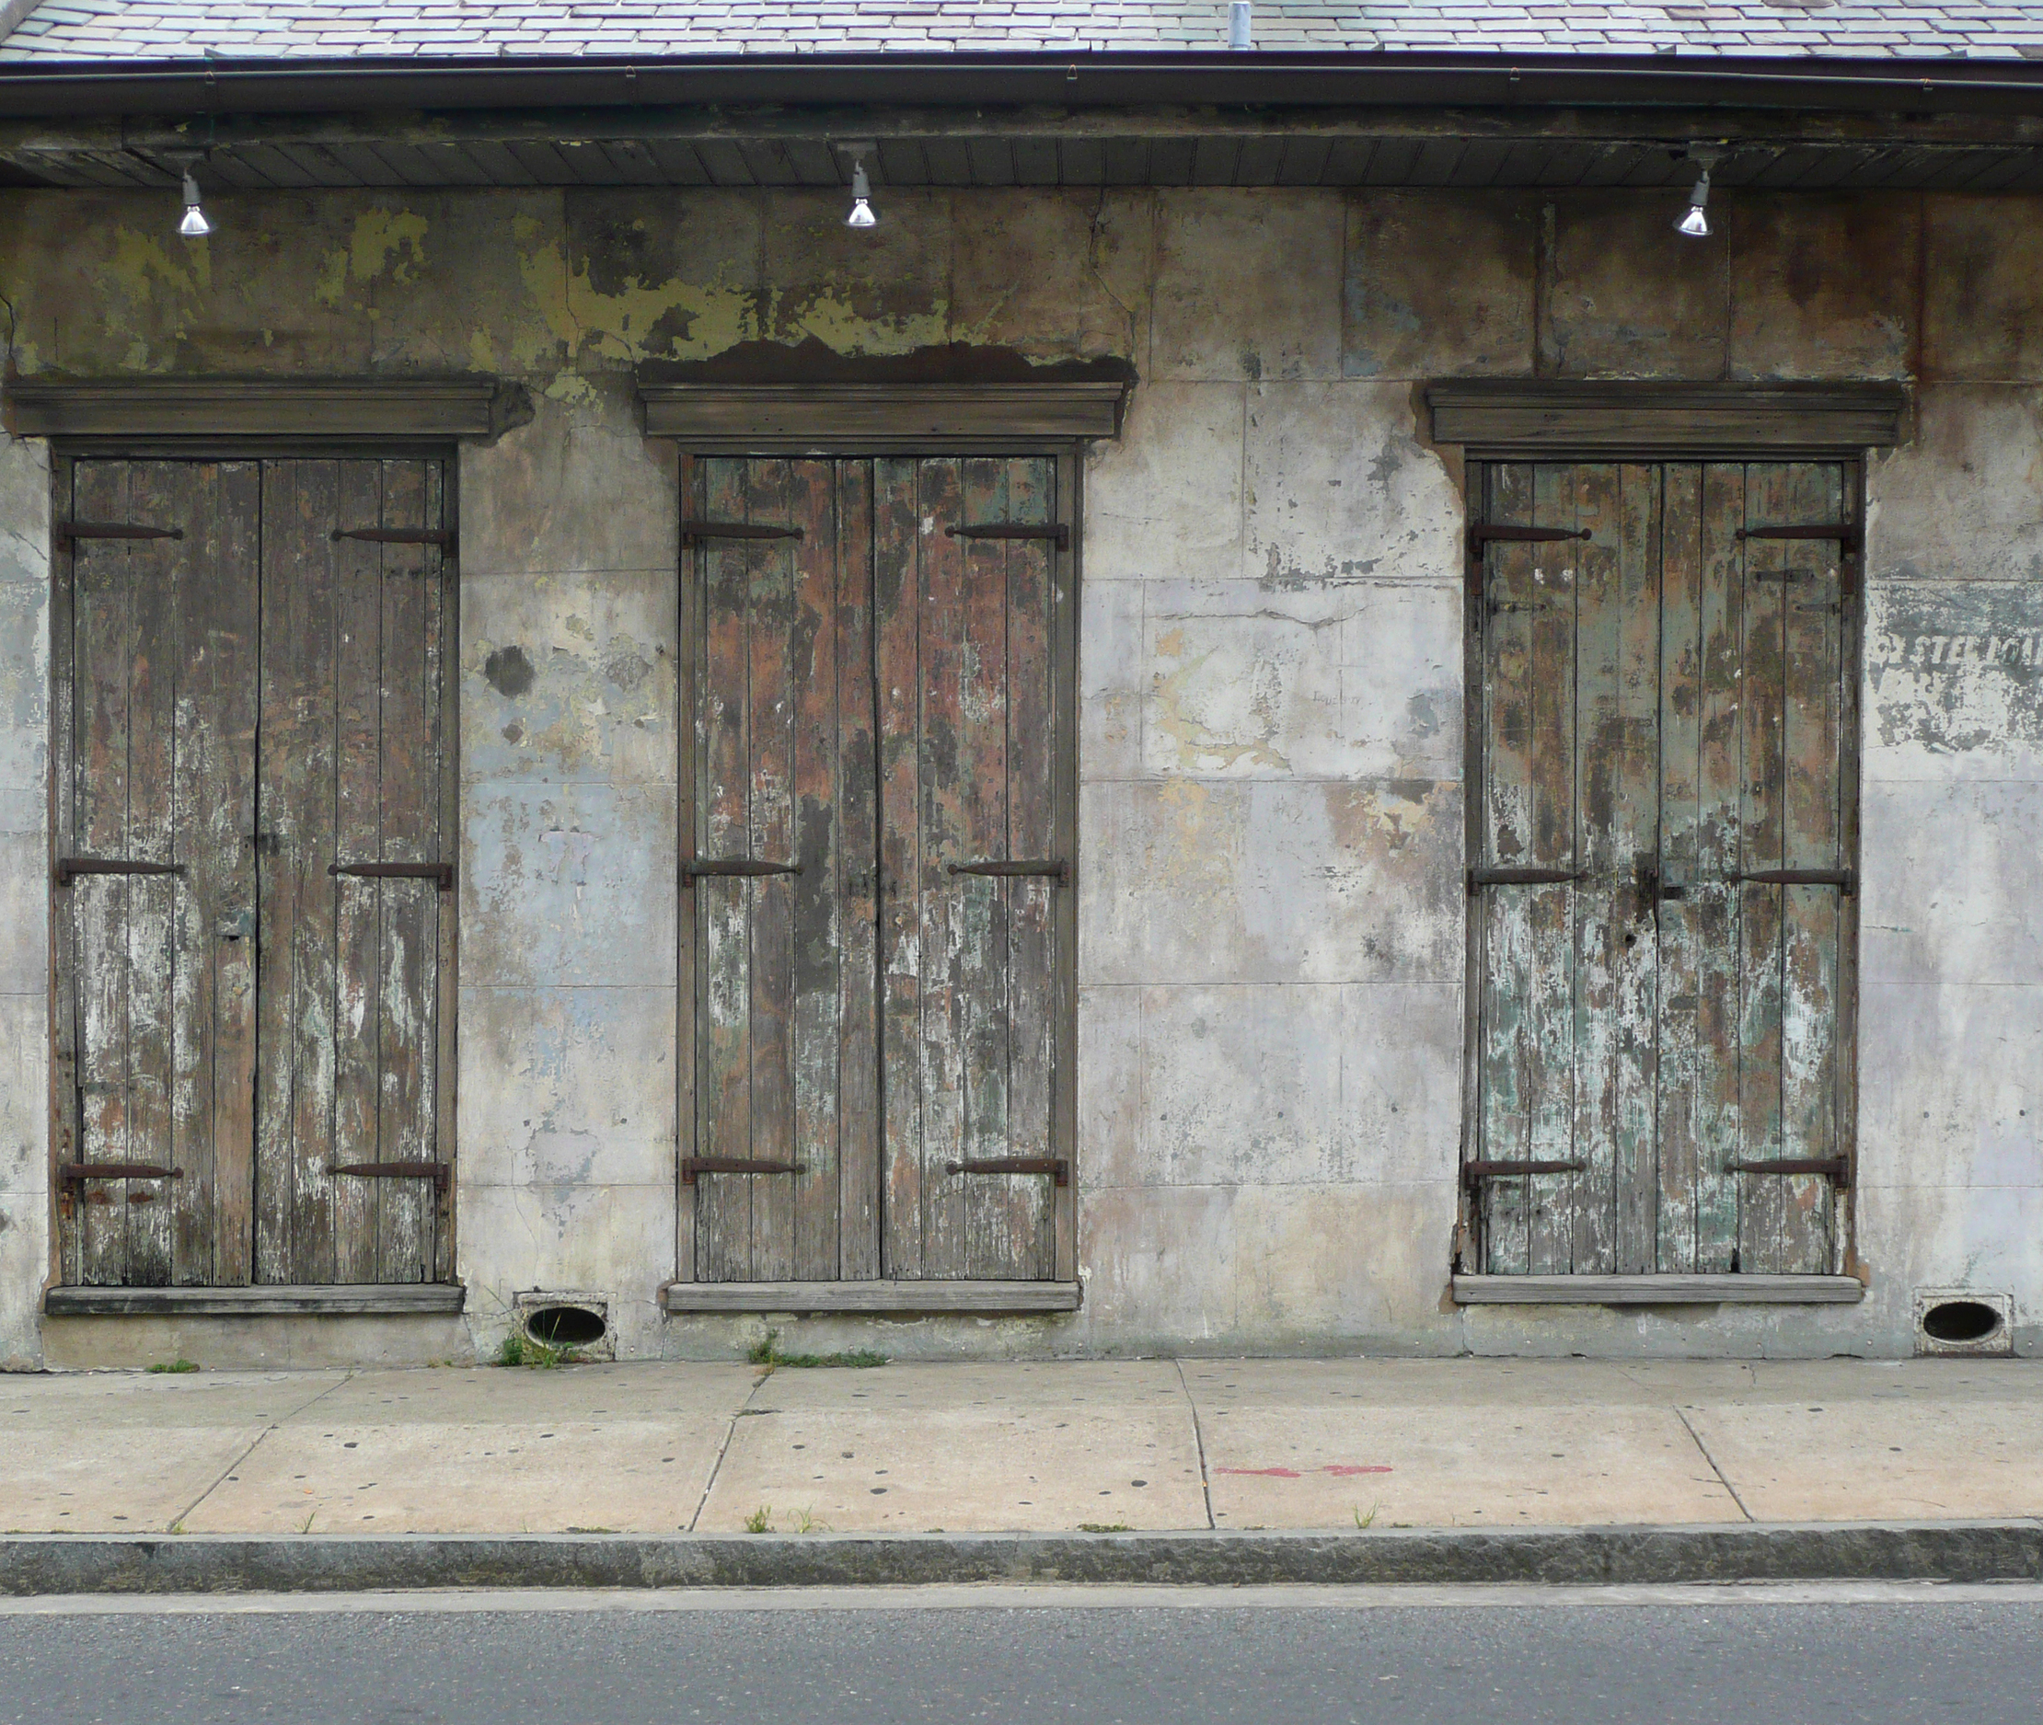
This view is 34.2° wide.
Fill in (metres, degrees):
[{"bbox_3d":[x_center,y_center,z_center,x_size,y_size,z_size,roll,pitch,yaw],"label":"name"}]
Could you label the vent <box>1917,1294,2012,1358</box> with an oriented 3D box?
[{"bbox_3d":[2.821,1.382,9.945,0.290,0.199,0.080,0,1,0],"label":"vent"}]

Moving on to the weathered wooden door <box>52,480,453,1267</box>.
[{"bbox_3d":[-2.286,0.029,9.921,1.207,2.479,0.080,0,1,0],"label":"weathered wooden door"}]

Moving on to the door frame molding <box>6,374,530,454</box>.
[{"bbox_3d":[-2.240,-1.327,9.836,1.527,0.234,0.130,0,1,0],"label":"door frame molding"}]

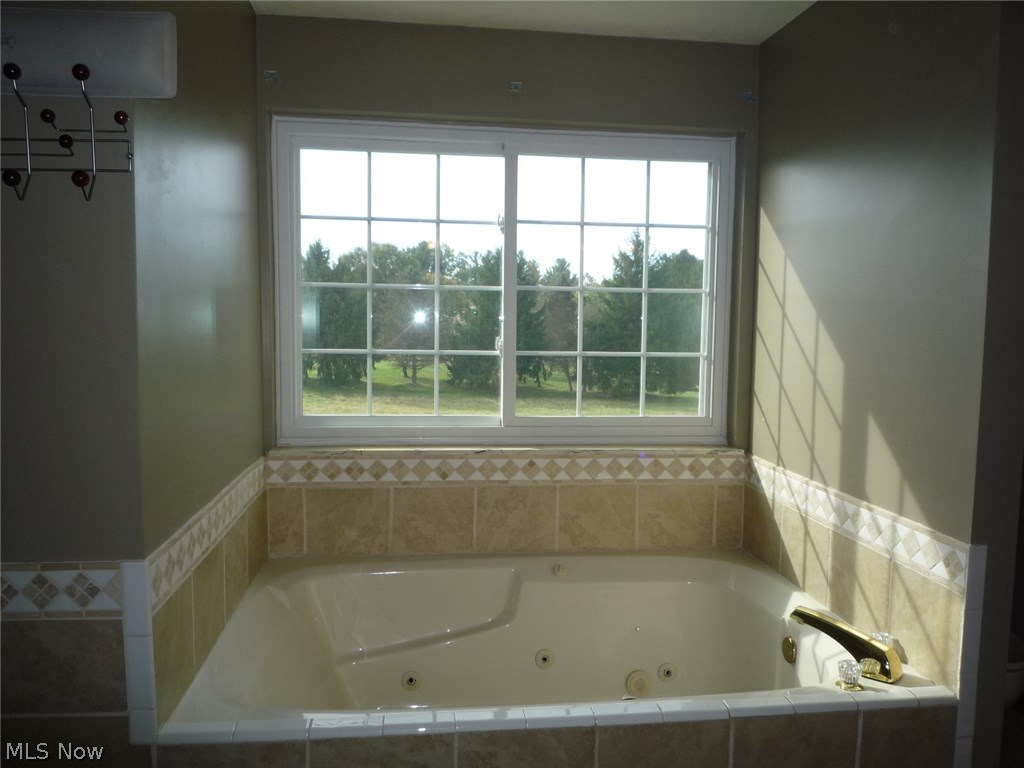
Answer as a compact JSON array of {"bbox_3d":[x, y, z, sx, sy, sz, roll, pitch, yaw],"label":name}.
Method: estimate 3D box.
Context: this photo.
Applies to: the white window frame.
[{"bbox_3d":[-0.005,-0.362,2.839,1.742,1.200,0.080,0,4,-7],"label":"white window frame"}]

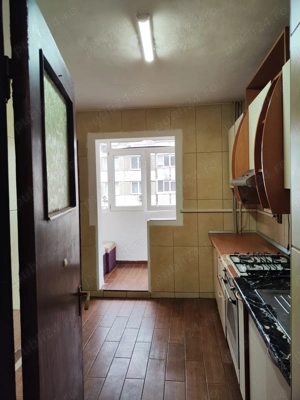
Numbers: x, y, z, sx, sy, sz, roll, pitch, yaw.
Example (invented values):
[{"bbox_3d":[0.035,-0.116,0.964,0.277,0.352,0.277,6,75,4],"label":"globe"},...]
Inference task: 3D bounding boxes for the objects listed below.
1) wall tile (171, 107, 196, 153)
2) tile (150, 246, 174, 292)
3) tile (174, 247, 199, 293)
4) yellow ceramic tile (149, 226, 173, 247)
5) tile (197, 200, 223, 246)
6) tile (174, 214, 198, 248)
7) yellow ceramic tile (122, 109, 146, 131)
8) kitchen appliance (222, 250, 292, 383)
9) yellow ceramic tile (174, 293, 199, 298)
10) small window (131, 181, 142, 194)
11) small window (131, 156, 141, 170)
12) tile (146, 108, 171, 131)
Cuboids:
[{"bbox_3d":[0.433,-0.888,3.520,0.317,0.587,0.020,-1,3,7],"label":"wall tile"},{"bbox_3d":[0.154,0.903,3.624,0.317,0.600,0.010,-1,2,6],"label":"tile"},{"bbox_3d":[0.477,0.903,3.600,0.317,0.600,0.020,-1,3,7],"label":"tile"},{"bbox_3d":[0.139,0.470,3.607,0.327,0.267,0.010,-1,2,6],"label":"yellow ceramic tile"},{"bbox_3d":[0.777,0.298,3.537,0.317,0.600,0.020,-1,3,7],"label":"tile"},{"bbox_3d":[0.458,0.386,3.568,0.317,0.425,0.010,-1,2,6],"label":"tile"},{"bbox_3d":[-0.206,-1.032,3.584,0.317,0.287,0.010,-1,2,6],"label":"yellow ceramic tile"},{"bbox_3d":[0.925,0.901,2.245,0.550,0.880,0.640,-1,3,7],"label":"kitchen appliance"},{"bbox_3d":[0.477,1.235,3.601,0.317,0.075,0.010,-1,2,6],"label":"yellow ceramic tile"},{"bbox_3d":[-1.314,-1.289,27.500,1.240,1.289,0.120,-1,2,6],"label":"small window"},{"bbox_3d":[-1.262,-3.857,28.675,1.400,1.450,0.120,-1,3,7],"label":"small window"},{"bbox_3d":[0.110,-1.037,3.549,0.317,0.287,0.010,-1,2,6],"label":"tile"}]

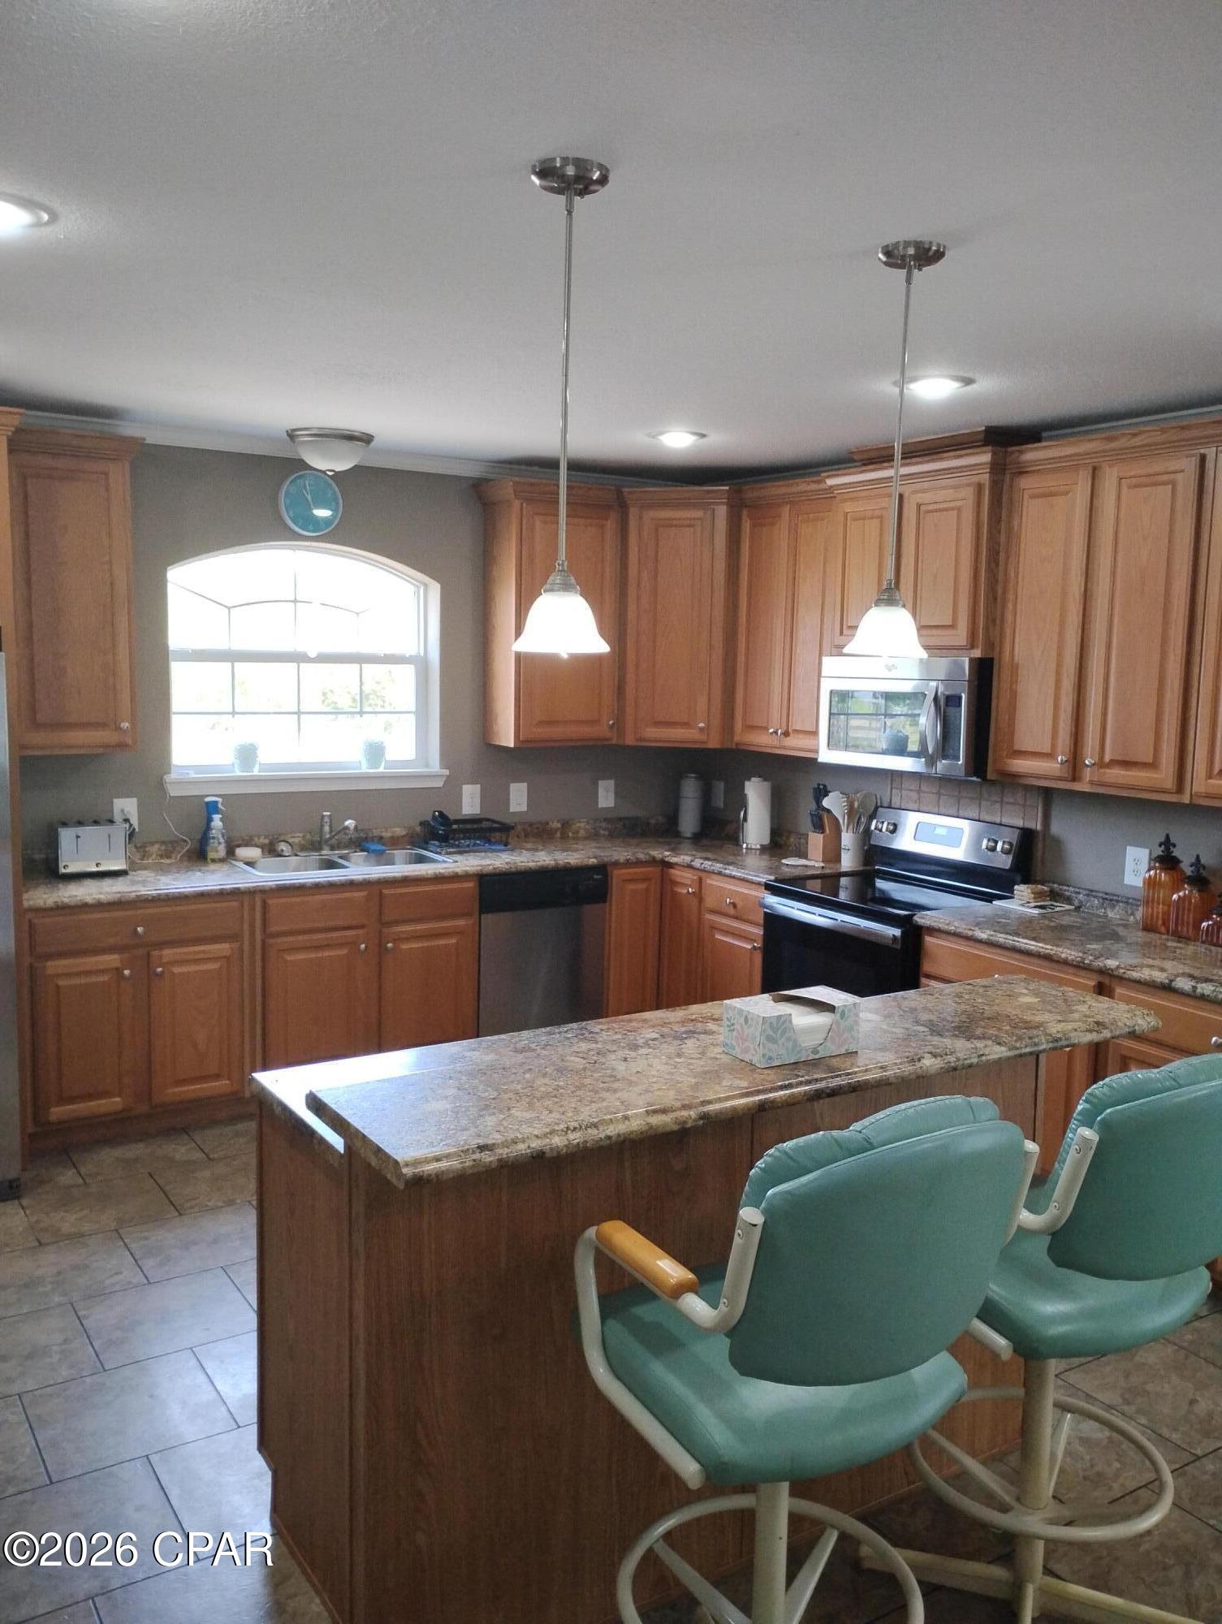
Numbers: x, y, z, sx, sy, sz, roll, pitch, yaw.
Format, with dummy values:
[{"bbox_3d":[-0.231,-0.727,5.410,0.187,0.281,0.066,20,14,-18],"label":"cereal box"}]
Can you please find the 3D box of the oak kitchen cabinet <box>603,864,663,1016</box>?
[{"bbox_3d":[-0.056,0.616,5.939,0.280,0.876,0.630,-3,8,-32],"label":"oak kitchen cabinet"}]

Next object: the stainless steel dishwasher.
[{"bbox_3d":[-0.439,0.654,5.711,0.600,0.875,0.620,-3,8,-32],"label":"stainless steel dishwasher"}]

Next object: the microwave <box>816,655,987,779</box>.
[{"bbox_3d":[1.194,-0.371,4.945,0.425,0.414,0.760,-3,8,-32],"label":"microwave"}]

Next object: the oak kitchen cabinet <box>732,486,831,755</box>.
[{"bbox_3d":[0.856,-0.786,5.482,0.323,1.087,0.679,-3,8,-32],"label":"oak kitchen cabinet"}]

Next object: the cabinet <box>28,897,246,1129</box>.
[{"bbox_3d":[-1.800,0.685,4.870,0.762,0.833,0.621,-3,8,-32],"label":"cabinet"}]

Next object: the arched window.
[{"bbox_3d":[-1.254,-0.605,5.435,1.170,1.000,0.150,-3,8,-32],"label":"arched window"}]

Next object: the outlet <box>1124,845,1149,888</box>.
[{"bbox_3d":[1.761,0.183,4.407,0.008,0.130,0.086,-3,8,-32],"label":"outlet"}]

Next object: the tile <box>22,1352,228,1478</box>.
[{"bbox_3d":[-1.121,1.391,3.049,0.399,0.010,0.391,-3,8,-33],"label":"tile"}]

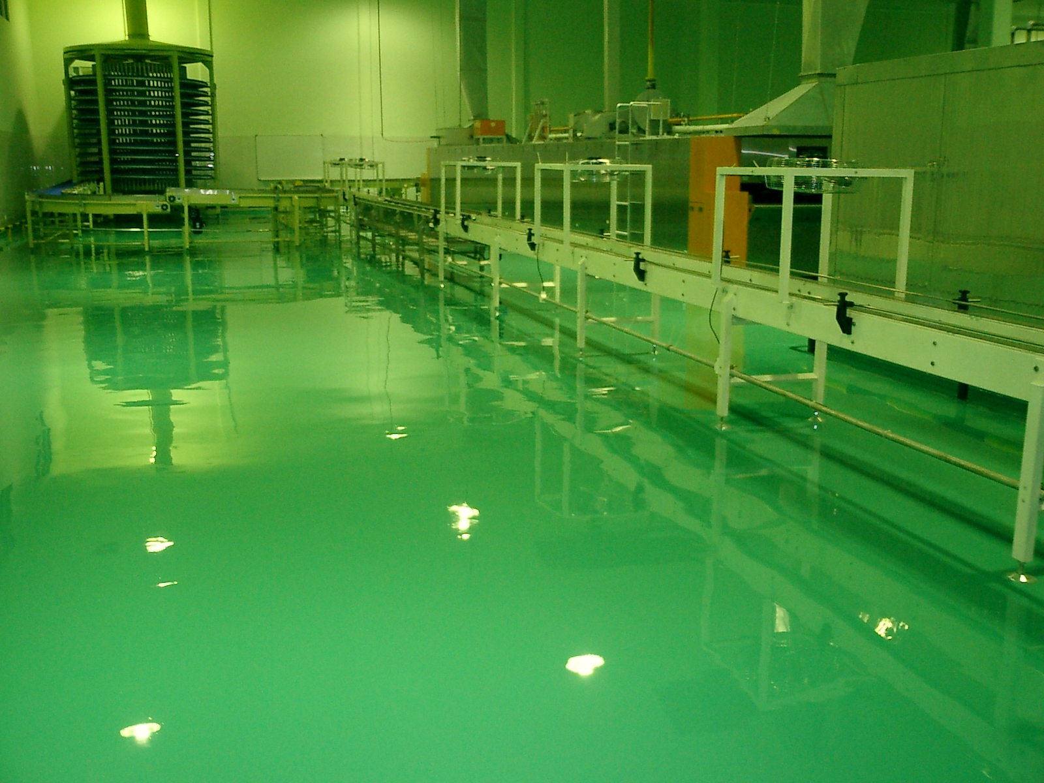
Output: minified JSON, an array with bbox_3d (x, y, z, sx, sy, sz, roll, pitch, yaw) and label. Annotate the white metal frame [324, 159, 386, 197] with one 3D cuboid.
[{"bbox_3d":[-3.201,-4.045,20.485,0.639,0.660,3.607,-3,12,-16],"label":"white metal frame"}]

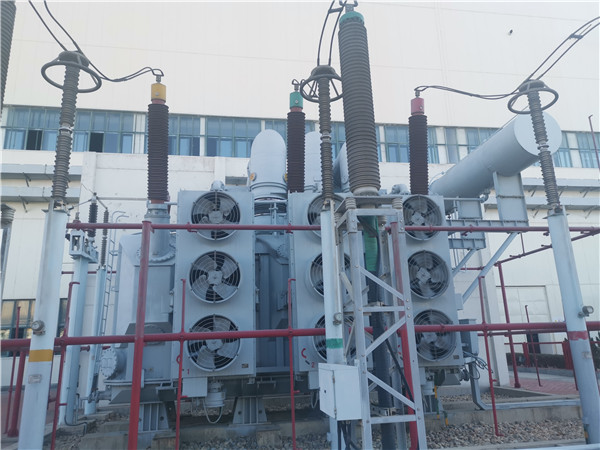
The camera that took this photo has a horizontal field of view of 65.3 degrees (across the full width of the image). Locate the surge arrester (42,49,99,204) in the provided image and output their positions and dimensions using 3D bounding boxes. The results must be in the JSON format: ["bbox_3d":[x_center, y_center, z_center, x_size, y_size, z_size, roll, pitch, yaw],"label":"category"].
[{"bbox_3d":[-3.468,-1.482,6.894,0.810,2.437,0.810,0,-15,-8],"label":"surge arrester"}]

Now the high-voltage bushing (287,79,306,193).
[{"bbox_3d":[-0.069,-1.914,10.514,0.400,3.051,0.400,0,-15,-8],"label":"high-voltage bushing"}]

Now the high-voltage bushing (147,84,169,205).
[{"bbox_3d":[-3.049,-1.838,10.074,0.400,2.853,0.400,0,-15,-8],"label":"high-voltage bushing"}]

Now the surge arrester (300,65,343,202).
[{"bbox_3d":[0.439,-1.487,7.447,0.810,2.363,0.810,0,-15,-8],"label":"surge arrester"}]

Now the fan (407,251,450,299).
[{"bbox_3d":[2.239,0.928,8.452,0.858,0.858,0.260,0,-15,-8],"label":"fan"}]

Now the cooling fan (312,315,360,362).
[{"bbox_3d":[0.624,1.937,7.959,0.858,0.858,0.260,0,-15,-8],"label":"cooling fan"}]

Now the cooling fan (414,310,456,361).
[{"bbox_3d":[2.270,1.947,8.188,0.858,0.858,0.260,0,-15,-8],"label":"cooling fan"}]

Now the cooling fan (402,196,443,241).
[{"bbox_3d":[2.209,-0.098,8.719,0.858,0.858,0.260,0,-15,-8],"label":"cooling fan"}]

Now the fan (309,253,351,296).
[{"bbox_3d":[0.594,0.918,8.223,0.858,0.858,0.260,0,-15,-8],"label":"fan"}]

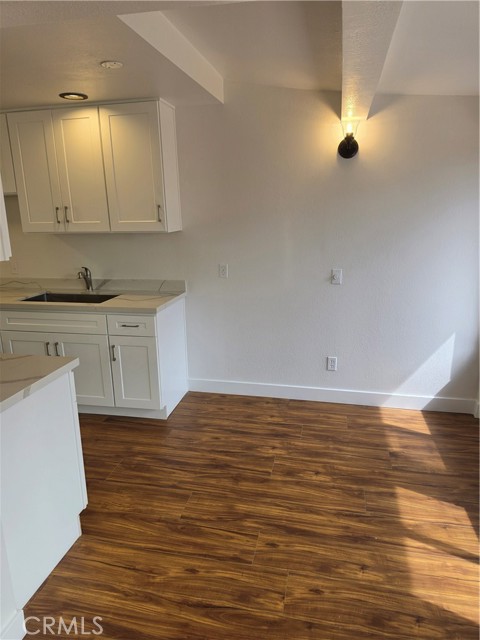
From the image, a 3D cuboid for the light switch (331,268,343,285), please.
[{"bbox_3d":[0.753,-0.331,3.300,0.078,0.119,0.020,2,15,12],"label":"light switch"}]

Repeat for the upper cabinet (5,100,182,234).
[{"bbox_3d":[-1.120,-1.157,3.340,1.234,0.905,0.320,2,15,12],"label":"upper cabinet"}]

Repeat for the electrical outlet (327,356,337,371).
[{"bbox_3d":[0.758,0.362,3.490,0.076,0.118,0.011,2,15,12],"label":"electrical outlet"}]

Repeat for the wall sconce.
[{"bbox_3d":[0.764,-1.257,2.974,0.140,0.234,0.156,2,15,12],"label":"wall sconce"}]

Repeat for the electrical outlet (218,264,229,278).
[{"bbox_3d":[-0.136,-0.397,3.487,0.076,0.117,0.011,2,15,12],"label":"electrical outlet"}]

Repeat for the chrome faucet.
[{"bbox_3d":[-1.324,-0.345,3.646,0.056,0.220,0.175,2,15,12],"label":"chrome faucet"}]

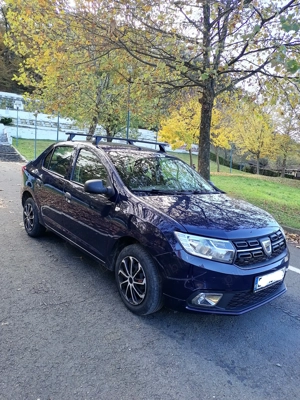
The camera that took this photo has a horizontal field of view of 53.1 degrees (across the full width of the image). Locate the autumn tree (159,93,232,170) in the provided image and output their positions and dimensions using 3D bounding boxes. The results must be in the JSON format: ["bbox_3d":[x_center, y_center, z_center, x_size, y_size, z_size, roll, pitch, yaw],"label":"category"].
[{"bbox_3d":[3.332,-5.053,22.000,5.500,5.800,5.300,4,6,8],"label":"autumn tree"}]

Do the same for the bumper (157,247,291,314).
[{"bbox_3d":[0.835,0.682,2.720,1.680,0.470,0.540,-1,10,-40],"label":"bumper"}]

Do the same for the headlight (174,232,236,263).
[{"bbox_3d":[0.413,0.363,2.264,0.400,0.210,0.340,1,9,-32],"label":"headlight"}]

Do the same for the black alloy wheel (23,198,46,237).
[{"bbox_3d":[-1.790,0.267,4.652,0.190,0.615,0.615,-1,10,-40],"label":"black alloy wheel"}]

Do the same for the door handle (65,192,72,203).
[{"bbox_3d":[-0.945,-0.030,3.472,0.050,0.070,0.160,-1,10,-40],"label":"door handle"}]

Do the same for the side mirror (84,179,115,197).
[{"bbox_3d":[-0.502,-0.114,2.931,0.250,0.150,0.170,-1,10,-40],"label":"side mirror"}]

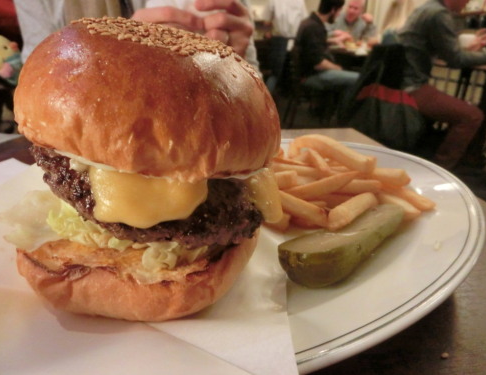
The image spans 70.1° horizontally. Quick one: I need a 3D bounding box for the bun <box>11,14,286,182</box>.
[{"bbox_3d":[-0.033,-0.038,0.143,0.102,0.049,0.102,10,14,-4],"label":"bun"}]

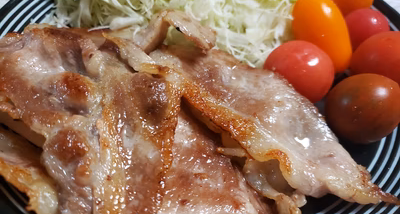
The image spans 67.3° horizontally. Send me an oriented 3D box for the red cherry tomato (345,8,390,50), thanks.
[{"bbox_3d":[0.092,-0.042,0.165,0.023,0.023,0.023,28,54,20],"label":"red cherry tomato"}]

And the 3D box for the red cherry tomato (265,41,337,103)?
[{"bbox_3d":[0.046,-0.016,0.140,0.030,0.029,0.030,20,51,15],"label":"red cherry tomato"}]

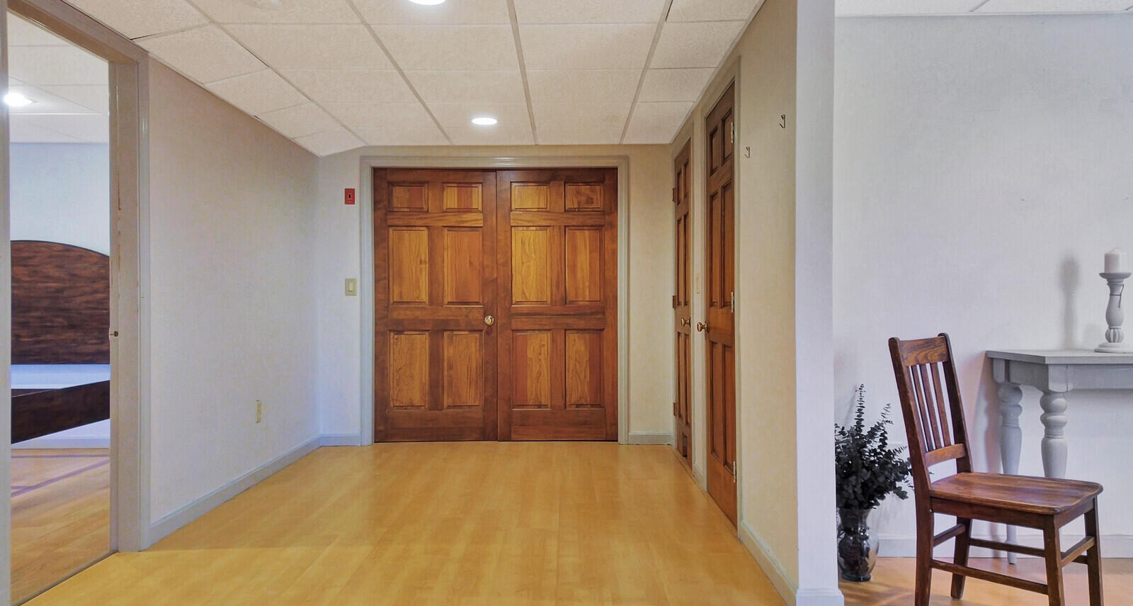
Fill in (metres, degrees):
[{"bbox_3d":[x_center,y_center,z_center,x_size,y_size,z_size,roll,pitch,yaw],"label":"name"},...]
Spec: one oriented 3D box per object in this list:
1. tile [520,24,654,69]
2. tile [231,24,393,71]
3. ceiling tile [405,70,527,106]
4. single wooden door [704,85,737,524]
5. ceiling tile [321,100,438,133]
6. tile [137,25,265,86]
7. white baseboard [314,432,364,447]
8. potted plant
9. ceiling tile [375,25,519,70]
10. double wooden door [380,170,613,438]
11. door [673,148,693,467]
[{"bbox_3d":[0.094,-1.183,3.320,0.608,0.020,0.561,0,0,0],"label":"tile"},{"bbox_3d":[-1.159,-1.175,3.300,0.613,0.020,0.578,0,0,0],"label":"tile"},{"bbox_3d":[-0.534,-1.174,3.882,0.613,0.020,0.578,0,0,0],"label":"ceiling tile"},{"bbox_3d":[0.788,0.011,3.611,0.045,2.043,0.638,0,0,0],"label":"single wooden door"},{"bbox_3d":[-1.165,-1.175,4.487,0.608,0.020,0.561,0,0,0],"label":"ceiling tile"},{"bbox_3d":[-1.639,-1.131,3.300,0.340,0.020,0.582,-15,0,0],"label":"tile"},{"bbox_3d":[-1.671,0.996,5.310,0.353,0.100,0.016,0,0,0],"label":"white baseboard"},{"bbox_3d":[1.108,0.666,2.687,0.380,0.725,0.350,0,0,0],"label":"potted plant"},{"bbox_3d":[-0.536,-1.181,3.320,0.608,0.020,0.561,0,0,0],"label":"ceiling tile"},{"bbox_3d":[-0.529,0.016,5.425,1.835,2.051,0.055,0,0,0],"label":"double wooden door"},{"bbox_3d":[0.790,0.016,4.765,0.045,2.030,0.670,0,0,0],"label":"door"}]

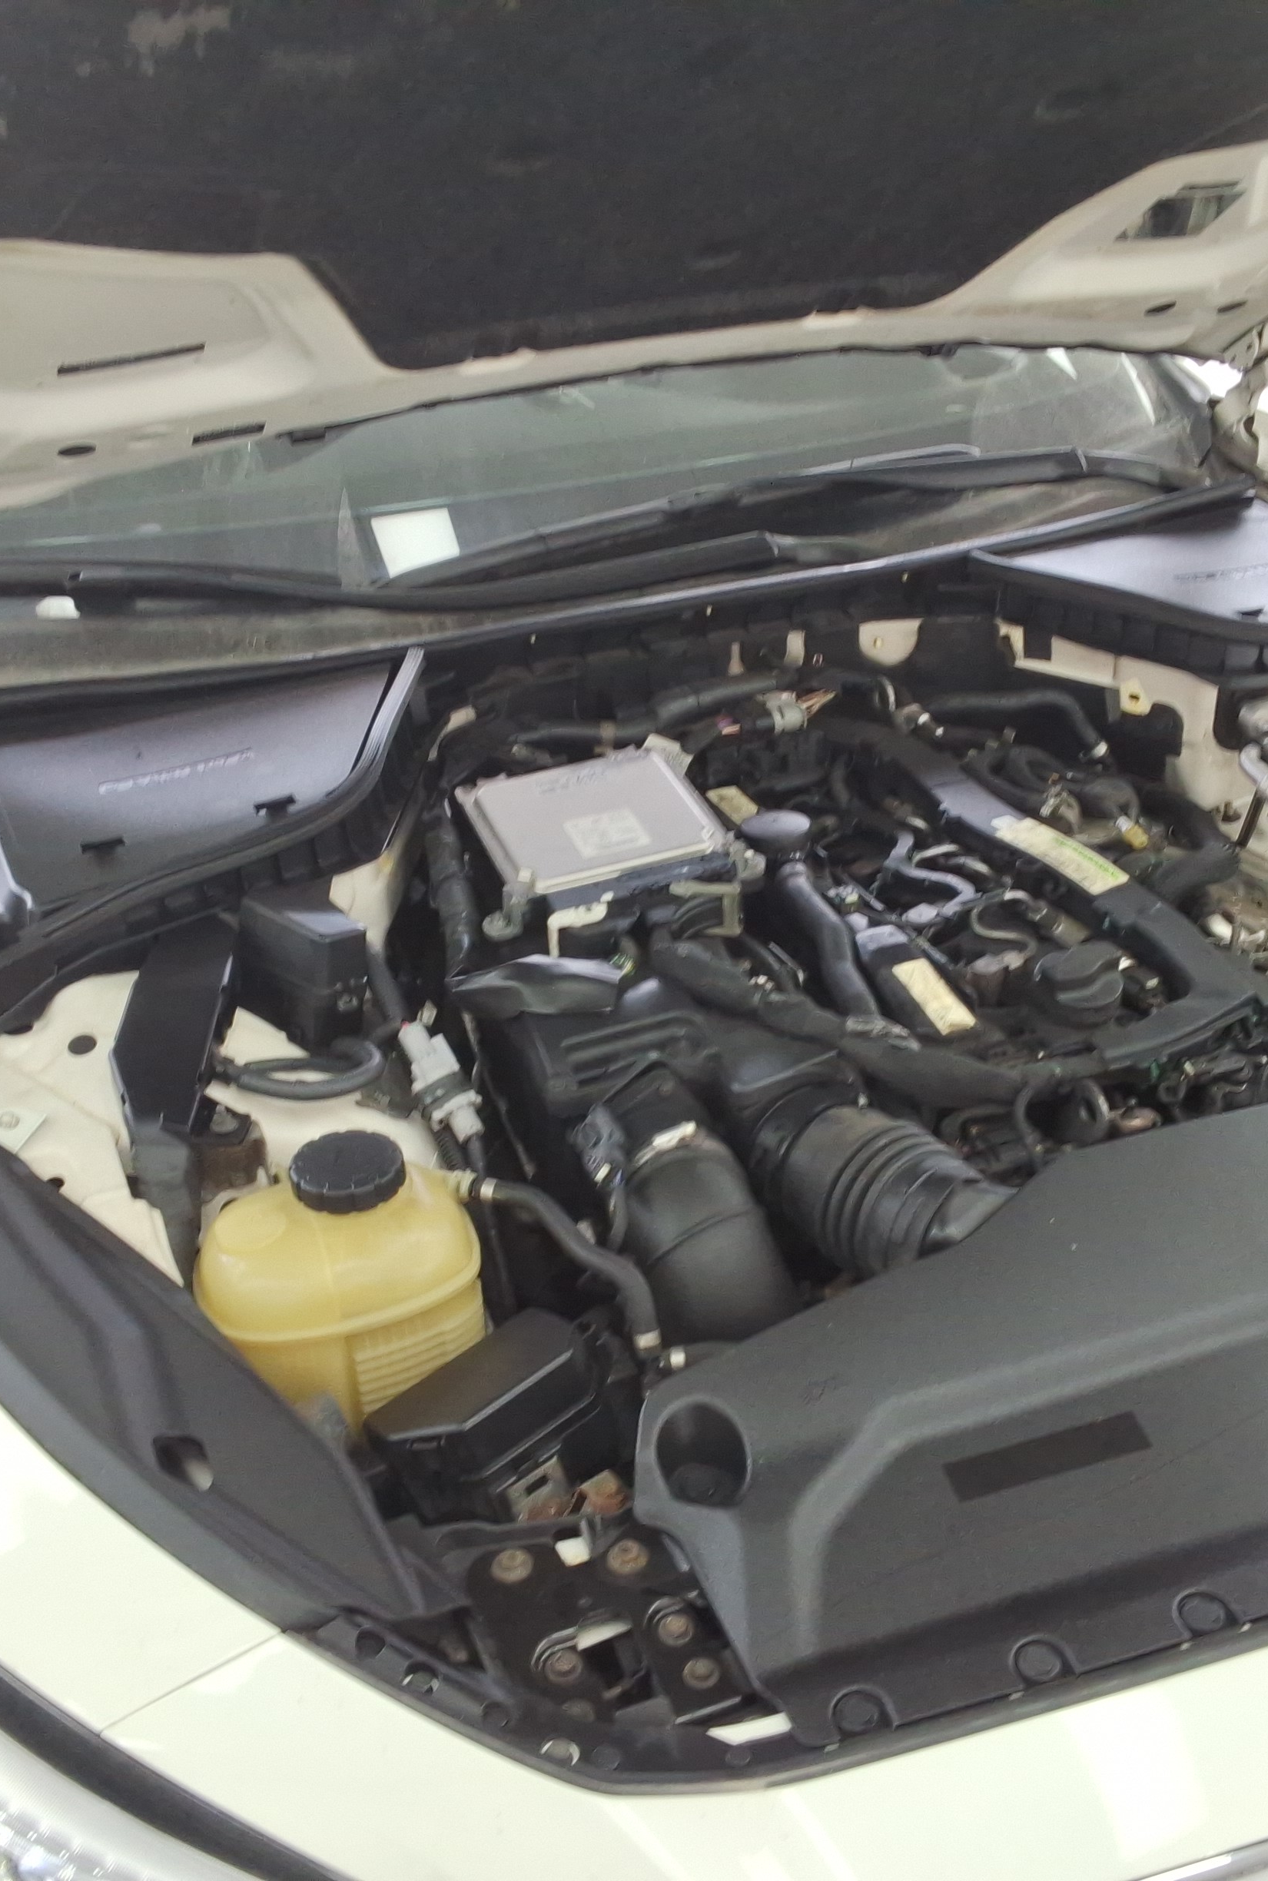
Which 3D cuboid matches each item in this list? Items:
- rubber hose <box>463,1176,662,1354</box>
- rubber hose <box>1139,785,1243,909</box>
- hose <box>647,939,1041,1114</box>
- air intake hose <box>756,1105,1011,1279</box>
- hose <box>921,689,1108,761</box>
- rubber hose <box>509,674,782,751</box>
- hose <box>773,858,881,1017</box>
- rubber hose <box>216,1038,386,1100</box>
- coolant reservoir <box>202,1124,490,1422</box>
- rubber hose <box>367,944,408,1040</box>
[{"bbox_3d":[-0.042,0.199,1.274,0.158,0.077,0.030,17,33,36],"label":"rubber hose"},{"bbox_3d":[0.464,-0.082,1.695,0.073,0.071,0.137,0,26,6],"label":"rubber hose"},{"bbox_3d":[0.140,0.060,1.435,0.319,0.074,0.067,12,30,30],"label":"hose"},{"bbox_3d":[0.163,0.164,1.310,0.165,0.108,0.098,9,28,24],"label":"air intake hose"},{"bbox_3d":[0.335,-0.192,1.790,0.168,0.057,0.051,3,27,14],"label":"hose"},{"bbox_3d":[0.020,-0.189,1.701,0.244,0.046,0.049,-8,26,-10],"label":"rubber hose"},{"bbox_3d":[0.152,-0.005,1.564,0.026,0.060,0.178,-9,26,-12],"label":"hose"},{"bbox_3d":[-0.230,0.089,1.405,0.110,0.030,0.038,-8,26,-10],"label":"rubber hose"},{"bbox_3d":[-0.191,0.224,1.326,0.180,0.185,0.130,-13,27,-19],"label":"coolant reservoir"},{"bbox_3d":[-0.176,0.035,1.450,0.019,0.063,0.064,-12,27,-17],"label":"rubber hose"}]

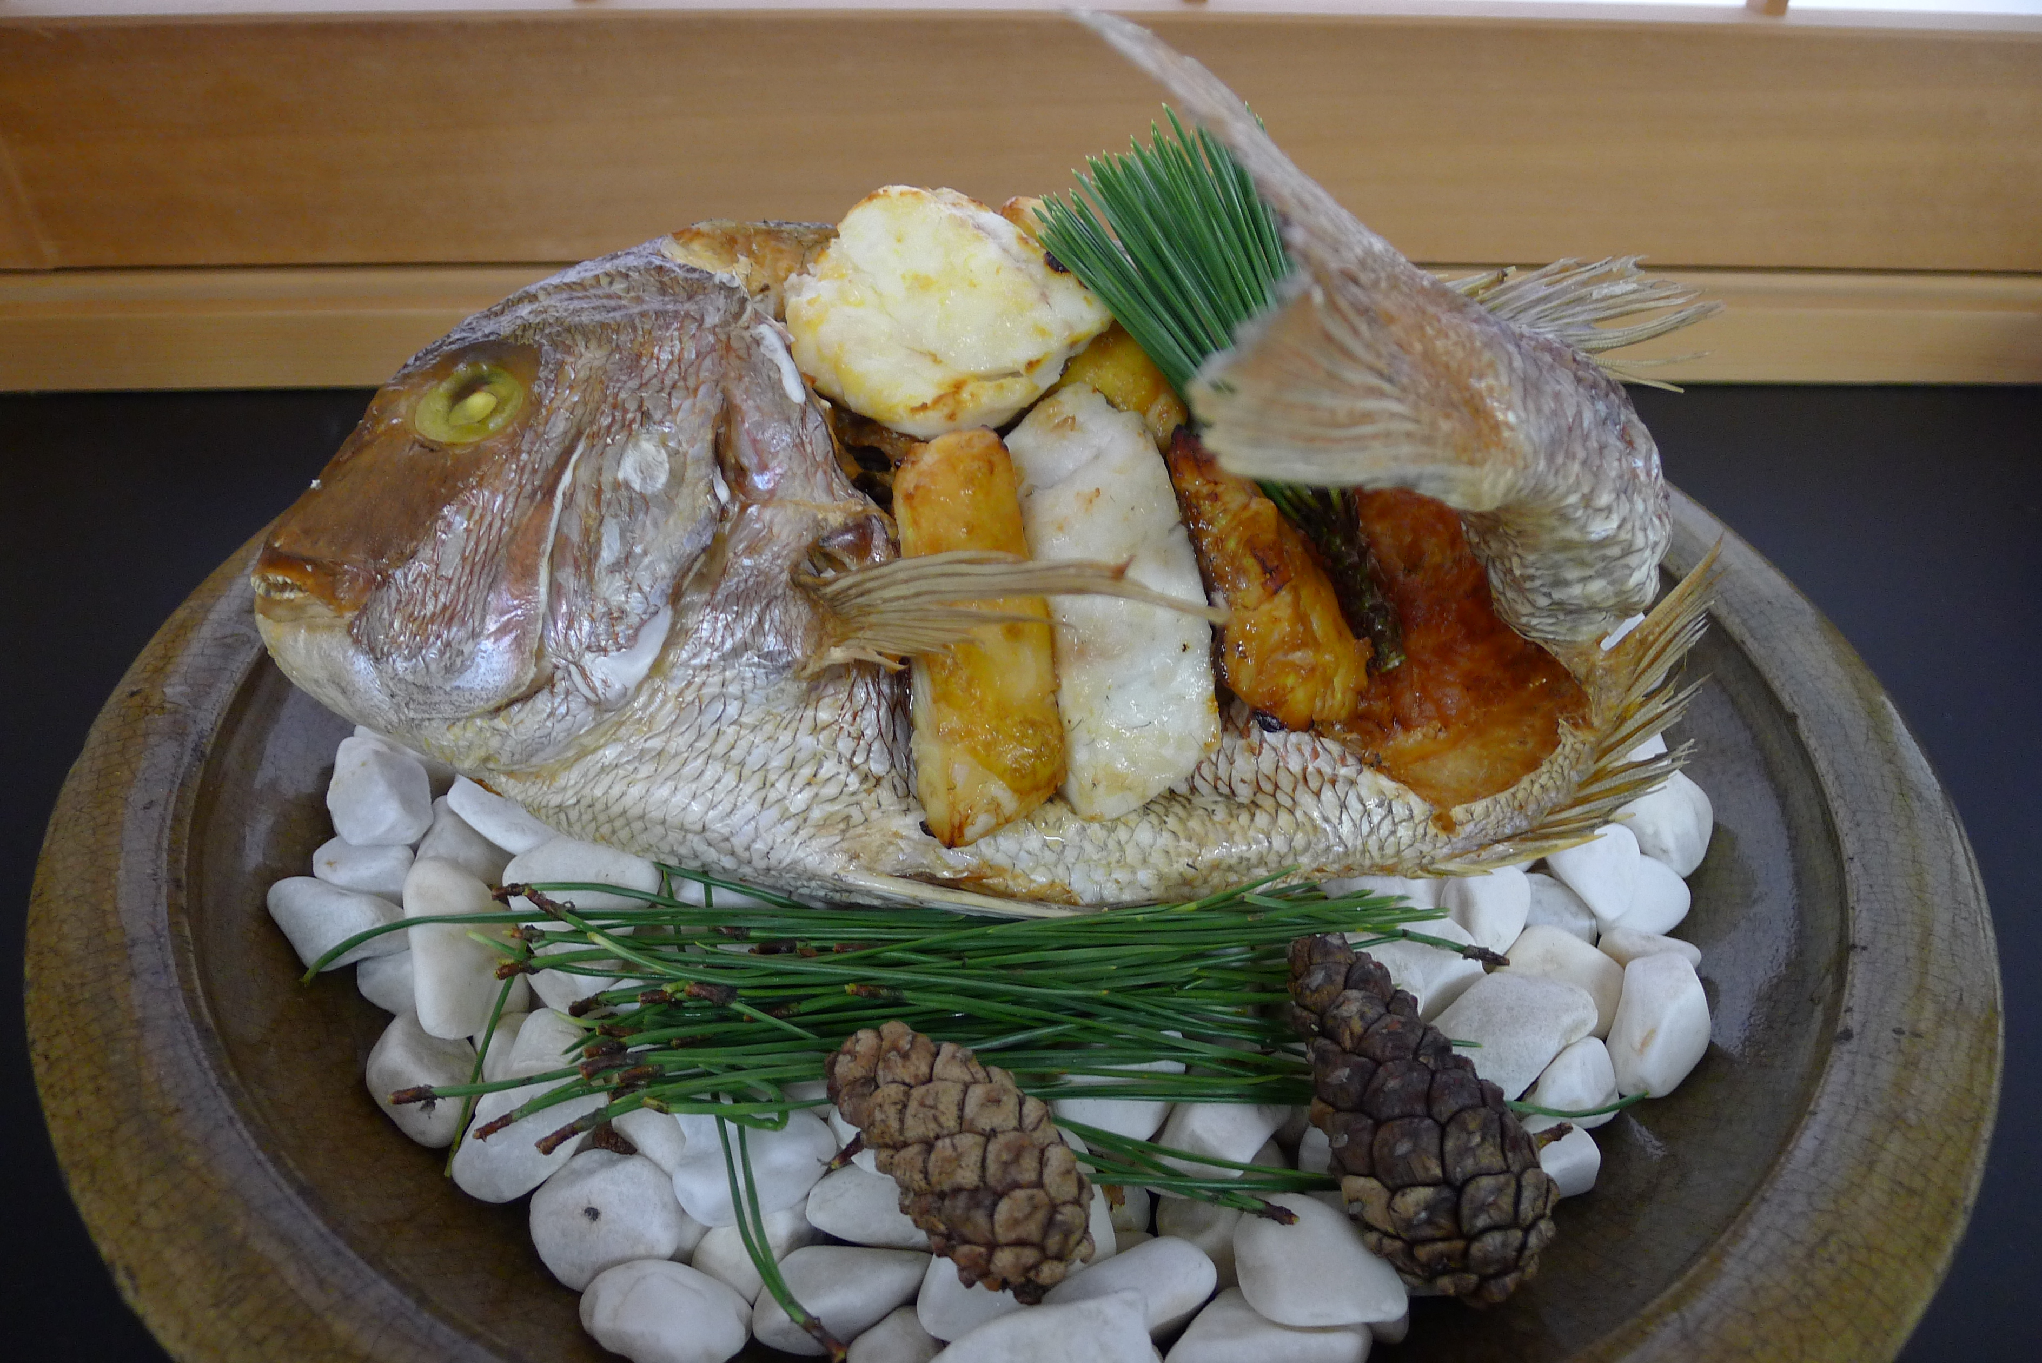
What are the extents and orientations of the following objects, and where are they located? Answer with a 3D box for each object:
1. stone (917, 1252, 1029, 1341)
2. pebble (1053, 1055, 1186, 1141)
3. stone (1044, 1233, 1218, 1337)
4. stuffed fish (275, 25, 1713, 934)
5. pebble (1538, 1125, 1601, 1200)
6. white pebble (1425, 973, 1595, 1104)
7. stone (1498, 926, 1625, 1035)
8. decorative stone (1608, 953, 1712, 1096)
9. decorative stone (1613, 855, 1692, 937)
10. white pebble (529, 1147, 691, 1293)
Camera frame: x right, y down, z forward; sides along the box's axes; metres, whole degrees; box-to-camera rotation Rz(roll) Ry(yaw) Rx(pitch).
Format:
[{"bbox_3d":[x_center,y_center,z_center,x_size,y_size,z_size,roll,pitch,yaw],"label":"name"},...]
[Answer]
[{"bbox_3d":[-0.006,0.092,0.204,0.020,0.013,0.016,2,40,0],"label":"stone"},{"bbox_3d":[0.015,0.065,0.216,0.022,0.013,0.017,2,40,0],"label":"pebble"},{"bbox_3d":[0.016,0.098,0.218,0.033,0.011,0.016,-12,42,-16],"label":"stone"},{"bbox_3d":[-0.004,-0.037,0.229,0.261,0.144,0.092,2,40,0],"label":"stuffed fish"},{"bbox_3d":[0.085,0.076,0.217,0.015,0.012,0.012,2,40,0],"label":"pebble"},{"bbox_3d":[0.080,0.058,0.224,0.034,0.013,0.022,-15,42,-19],"label":"white pebble"},{"bbox_3d":[0.102,0.056,0.255,0.022,0.016,0.027,28,46,28],"label":"stone"},{"bbox_3d":[0.116,0.062,0.248,0.016,0.018,0.032,20,43,21],"label":"decorative stone"},{"bbox_3d":[0.134,0.046,0.294,0.020,0.015,0.022,16,42,17],"label":"decorative stone"},{"bbox_3d":[-0.064,0.084,0.214,0.026,0.016,0.021,16,41,16],"label":"white pebble"}]

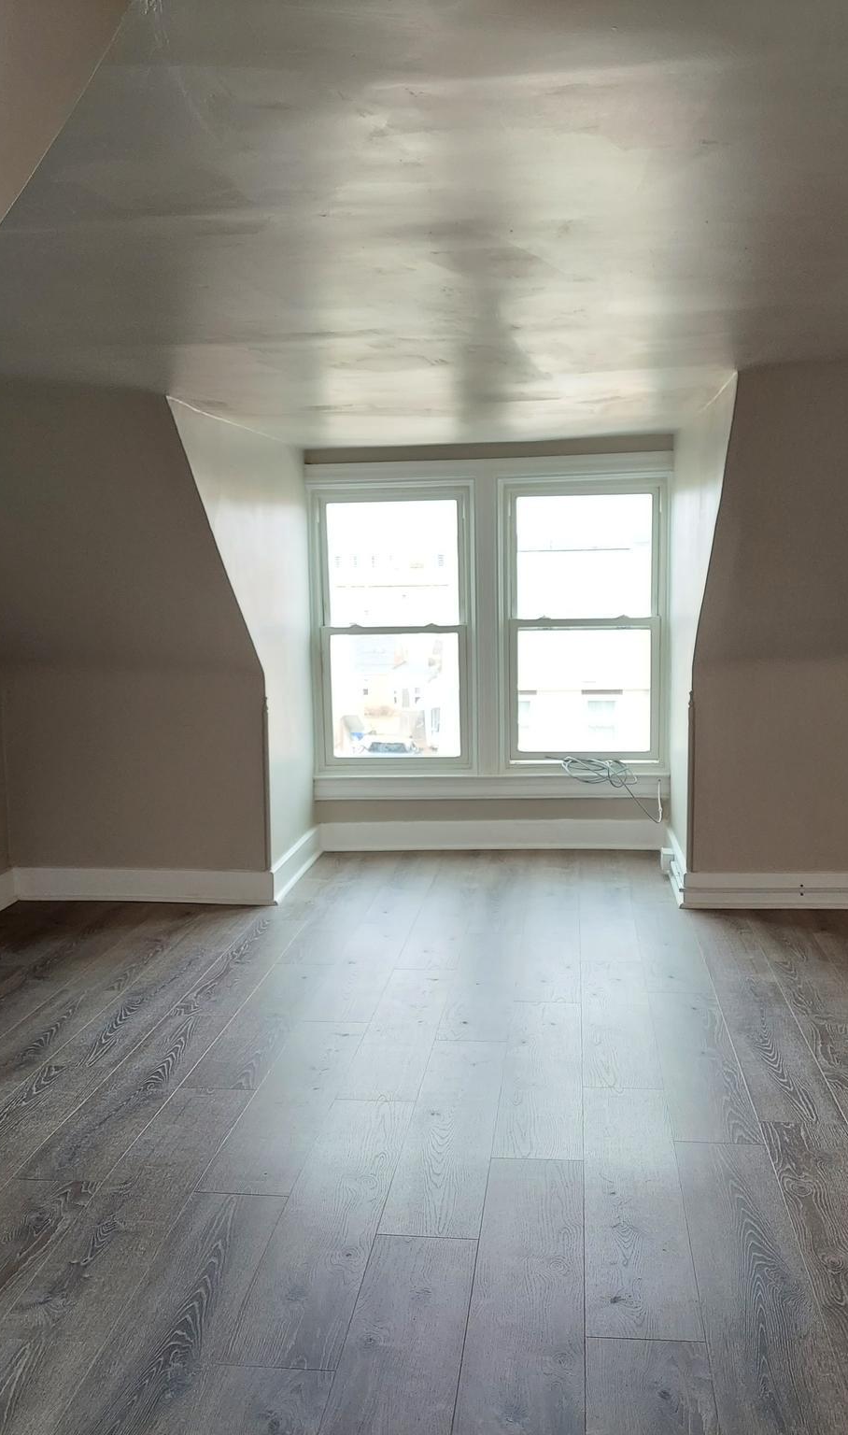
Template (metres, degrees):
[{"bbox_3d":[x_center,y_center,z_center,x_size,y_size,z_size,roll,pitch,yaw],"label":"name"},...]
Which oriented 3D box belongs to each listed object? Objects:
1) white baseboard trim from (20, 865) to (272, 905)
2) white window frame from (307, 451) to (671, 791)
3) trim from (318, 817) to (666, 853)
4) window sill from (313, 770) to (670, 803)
[{"bbox_3d":[-1.234,0.749,5.872,1.195,0.145,0.025,0,6,7],"label":"white baseboard trim"},{"bbox_3d":[0.331,-0.470,6.763,1.835,1.673,0.100,0,6,4],"label":"white window frame"},{"bbox_3d":[0.347,0.614,6.853,1.761,0.150,0.025,0,6,4],"label":"trim"},{"bbox_3d":[0.339,0.348,6.832,1.831,0.146,0.070,0,6,4],"label":"window sill"}]

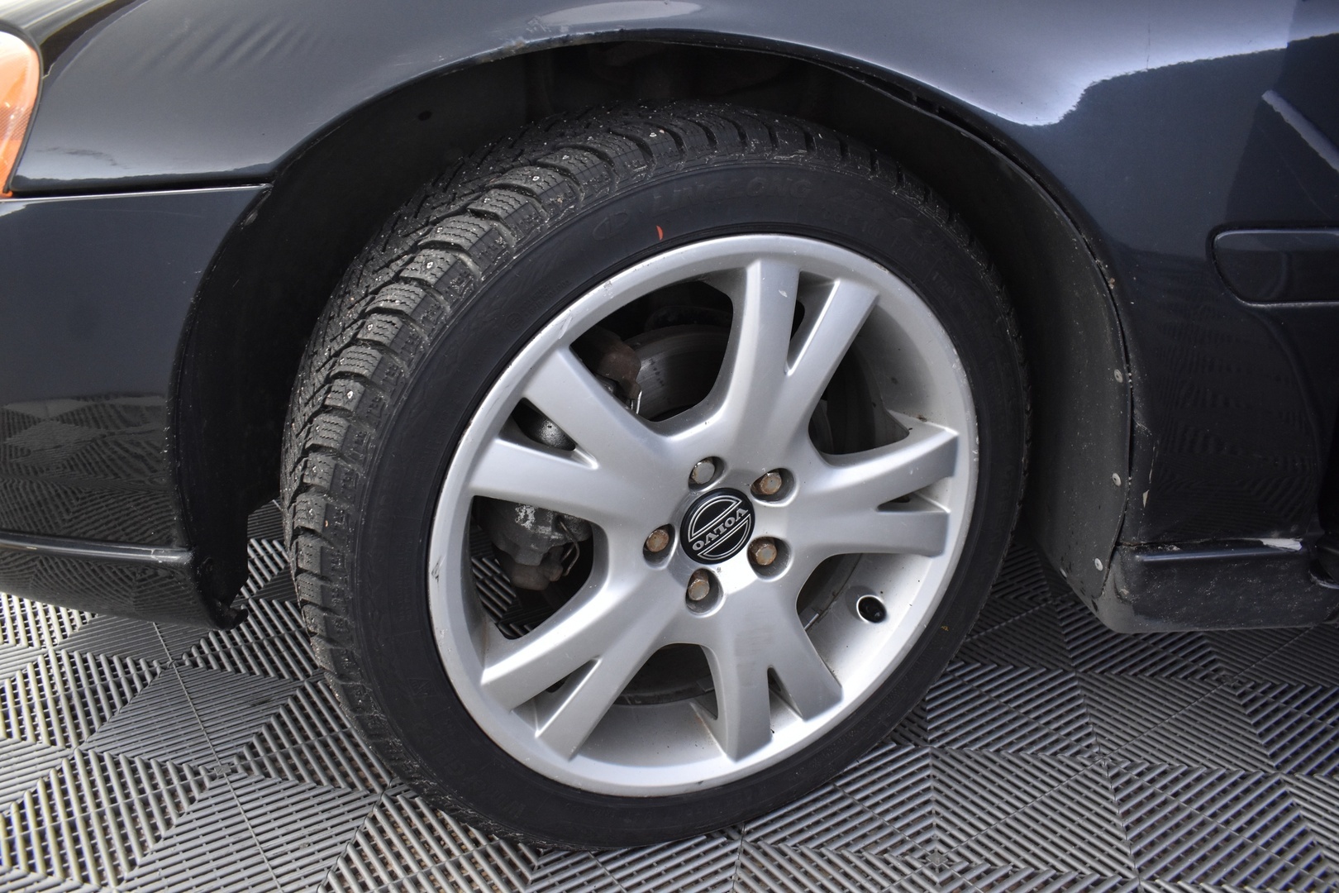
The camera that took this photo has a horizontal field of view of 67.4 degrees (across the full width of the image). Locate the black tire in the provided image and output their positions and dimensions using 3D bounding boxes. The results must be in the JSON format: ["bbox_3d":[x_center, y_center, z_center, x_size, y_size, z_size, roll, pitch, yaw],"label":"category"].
[{"bbox_3d":[0.008,0.037,0.864,0.637,0.637,0.228,-8,21,-23],"label":"black tire"}]

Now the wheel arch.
[{"bbox_3d":[-0.020,-0.109,0.807,0.720,0.450,0.270,0,19,0],"label":"wheel arch"}]

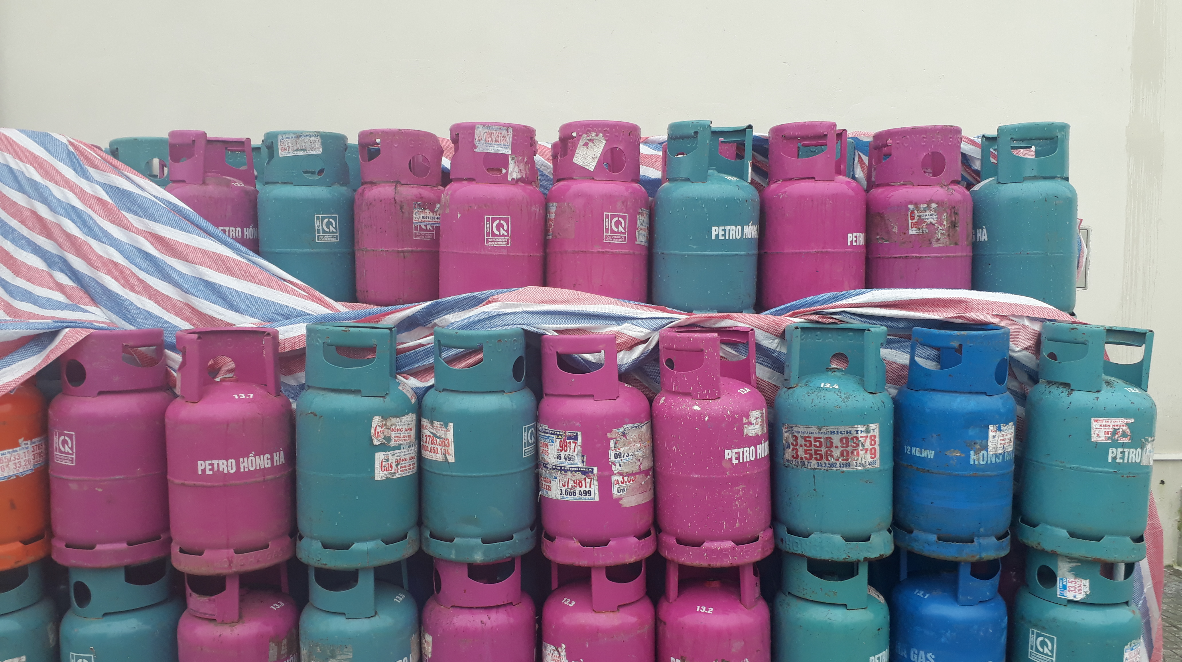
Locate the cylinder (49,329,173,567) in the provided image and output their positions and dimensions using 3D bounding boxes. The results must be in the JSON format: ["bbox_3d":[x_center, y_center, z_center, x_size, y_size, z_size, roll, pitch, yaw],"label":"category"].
[{"bbox_3d":[-1.249,0.285,2.426,0.303,0.589,0.303,4,5,20],"label":"cylinder"}]

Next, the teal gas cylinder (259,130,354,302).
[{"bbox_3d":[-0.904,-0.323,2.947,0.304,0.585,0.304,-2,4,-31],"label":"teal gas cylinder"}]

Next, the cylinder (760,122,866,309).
[{"bbox_3d":[0.656,-0.304,2.724,0.303,0.589,0.303,2,6,20],"label":"cylinder"}]

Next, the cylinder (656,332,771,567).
[{"bbox_3d":[0.320,0.290,2.442,0.304,0.585,0.304,-2,4,0],"label":"cylinder"}]

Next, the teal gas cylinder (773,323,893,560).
[{"bbox_3d":[0.642,0.275,2.442,0.303,0.589,0.303,0,3,13],"label":"teal gas cylinder"}]

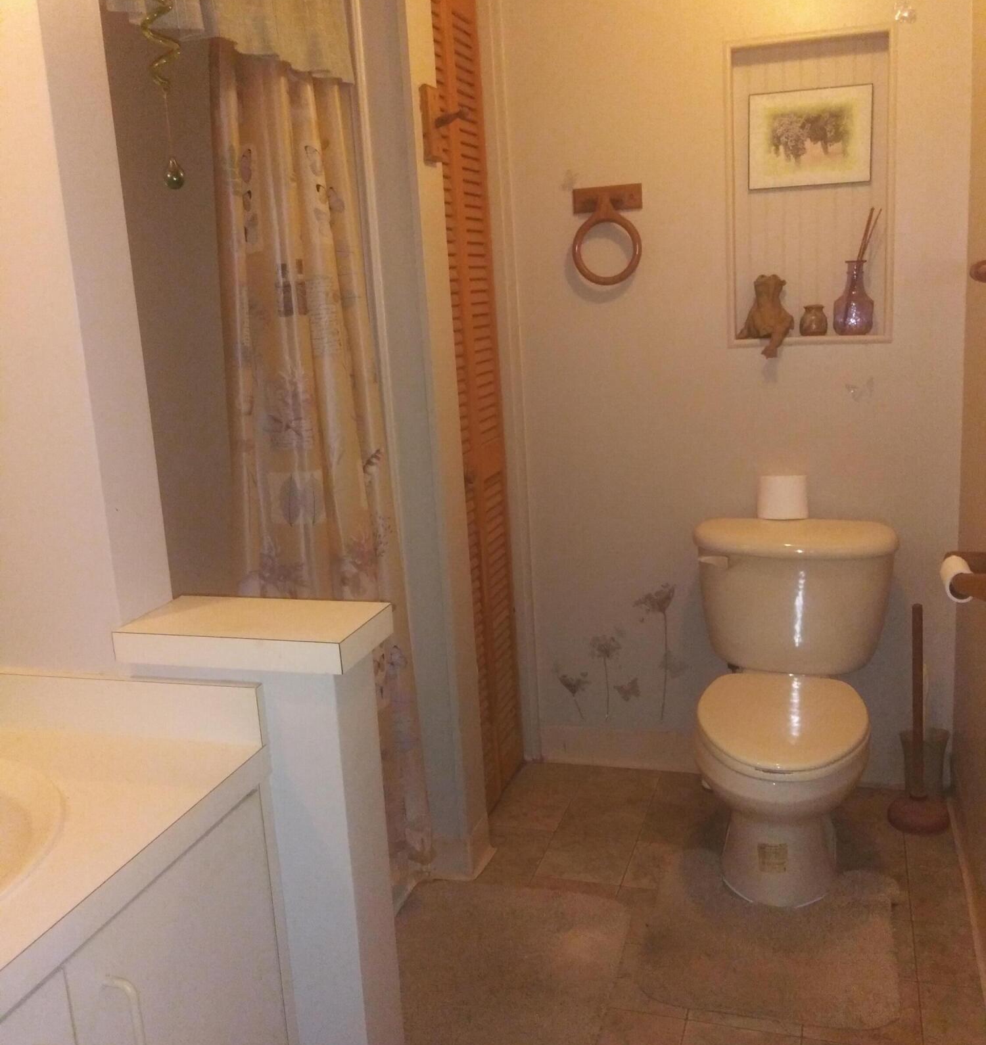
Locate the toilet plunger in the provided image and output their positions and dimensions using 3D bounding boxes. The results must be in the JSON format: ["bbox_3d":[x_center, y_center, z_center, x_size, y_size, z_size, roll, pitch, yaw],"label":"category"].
[{"bbox_3d":[1.013,0.463,2.443,0.137,0.562,0.137,1,13,19],"label":"toilet plunger"}]

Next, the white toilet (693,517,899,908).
[{"bbox_3d":[0.663,0.417,2.313,0.485,0.750,0.730,1,13,19],"label":"white toilet"}]

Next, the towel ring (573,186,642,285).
[{"bbox_3d":[0.284,-0.716,2.561,0.174,0.240,0.065,1,13,19],"label":"towel ring"}]

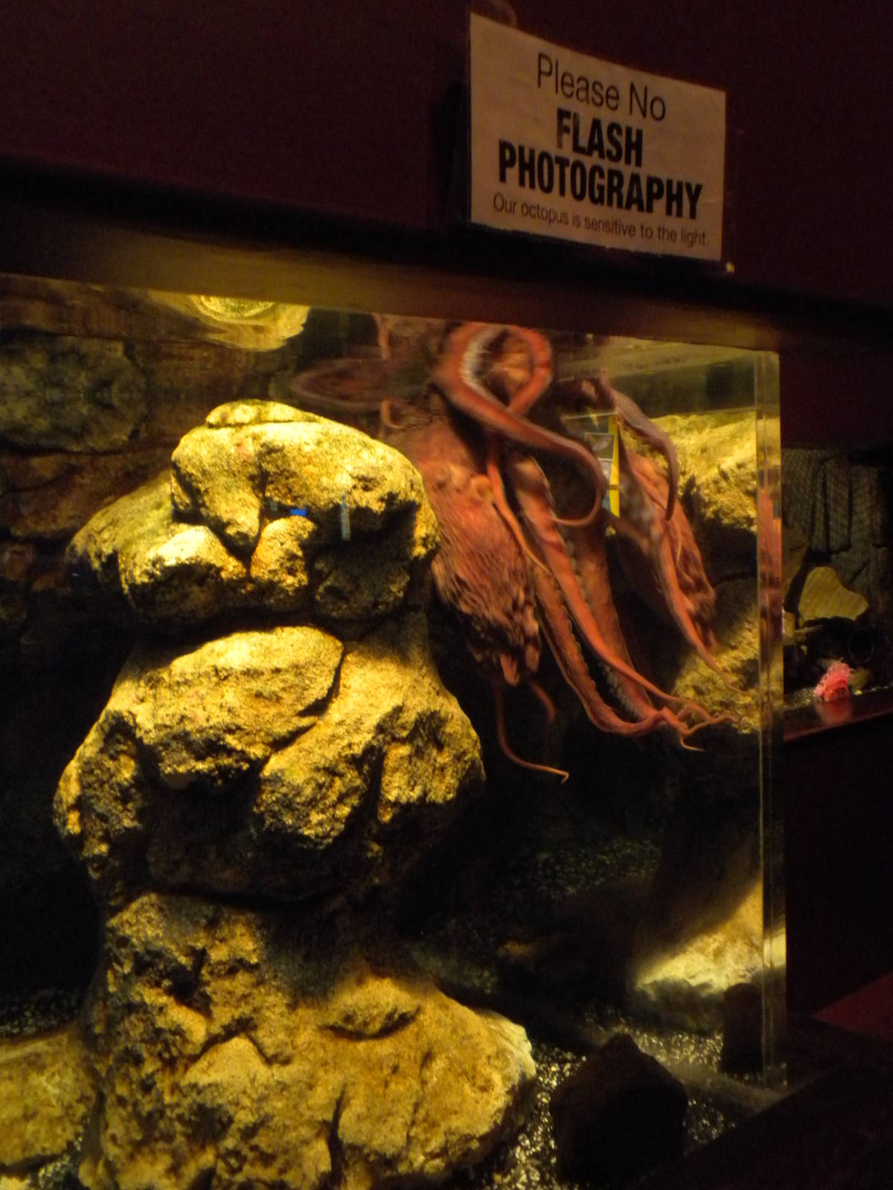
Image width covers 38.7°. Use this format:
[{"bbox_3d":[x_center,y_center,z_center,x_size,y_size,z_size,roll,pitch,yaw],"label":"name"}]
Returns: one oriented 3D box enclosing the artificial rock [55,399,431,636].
[{"bbox_3d":[-0.256,-0.103,1.680,0.460,0.295,0.400,-2,4,-9],"label":"artificial rock"}]

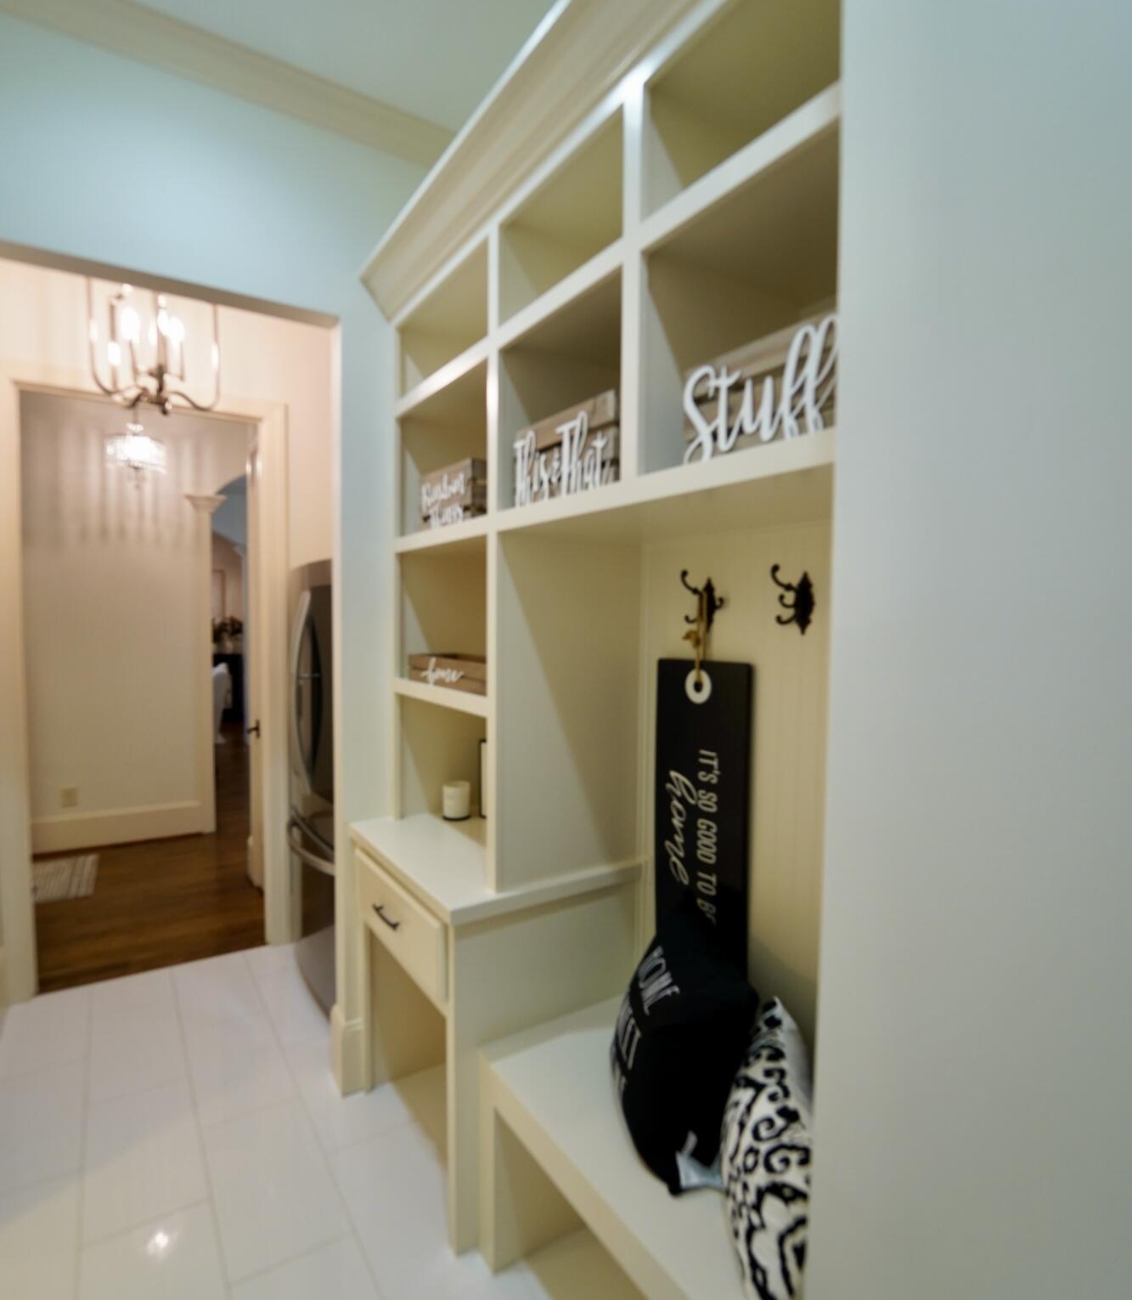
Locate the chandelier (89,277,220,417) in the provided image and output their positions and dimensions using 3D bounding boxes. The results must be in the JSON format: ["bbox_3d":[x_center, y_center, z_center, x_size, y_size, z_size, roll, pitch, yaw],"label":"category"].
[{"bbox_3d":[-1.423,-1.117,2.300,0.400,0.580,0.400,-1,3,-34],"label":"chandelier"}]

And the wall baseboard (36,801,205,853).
[{"bbox_3d":[-3.029,1.194,4.454,1.020,0.230,0.025,-1,3,-31],"label":"wall baseboard"}]

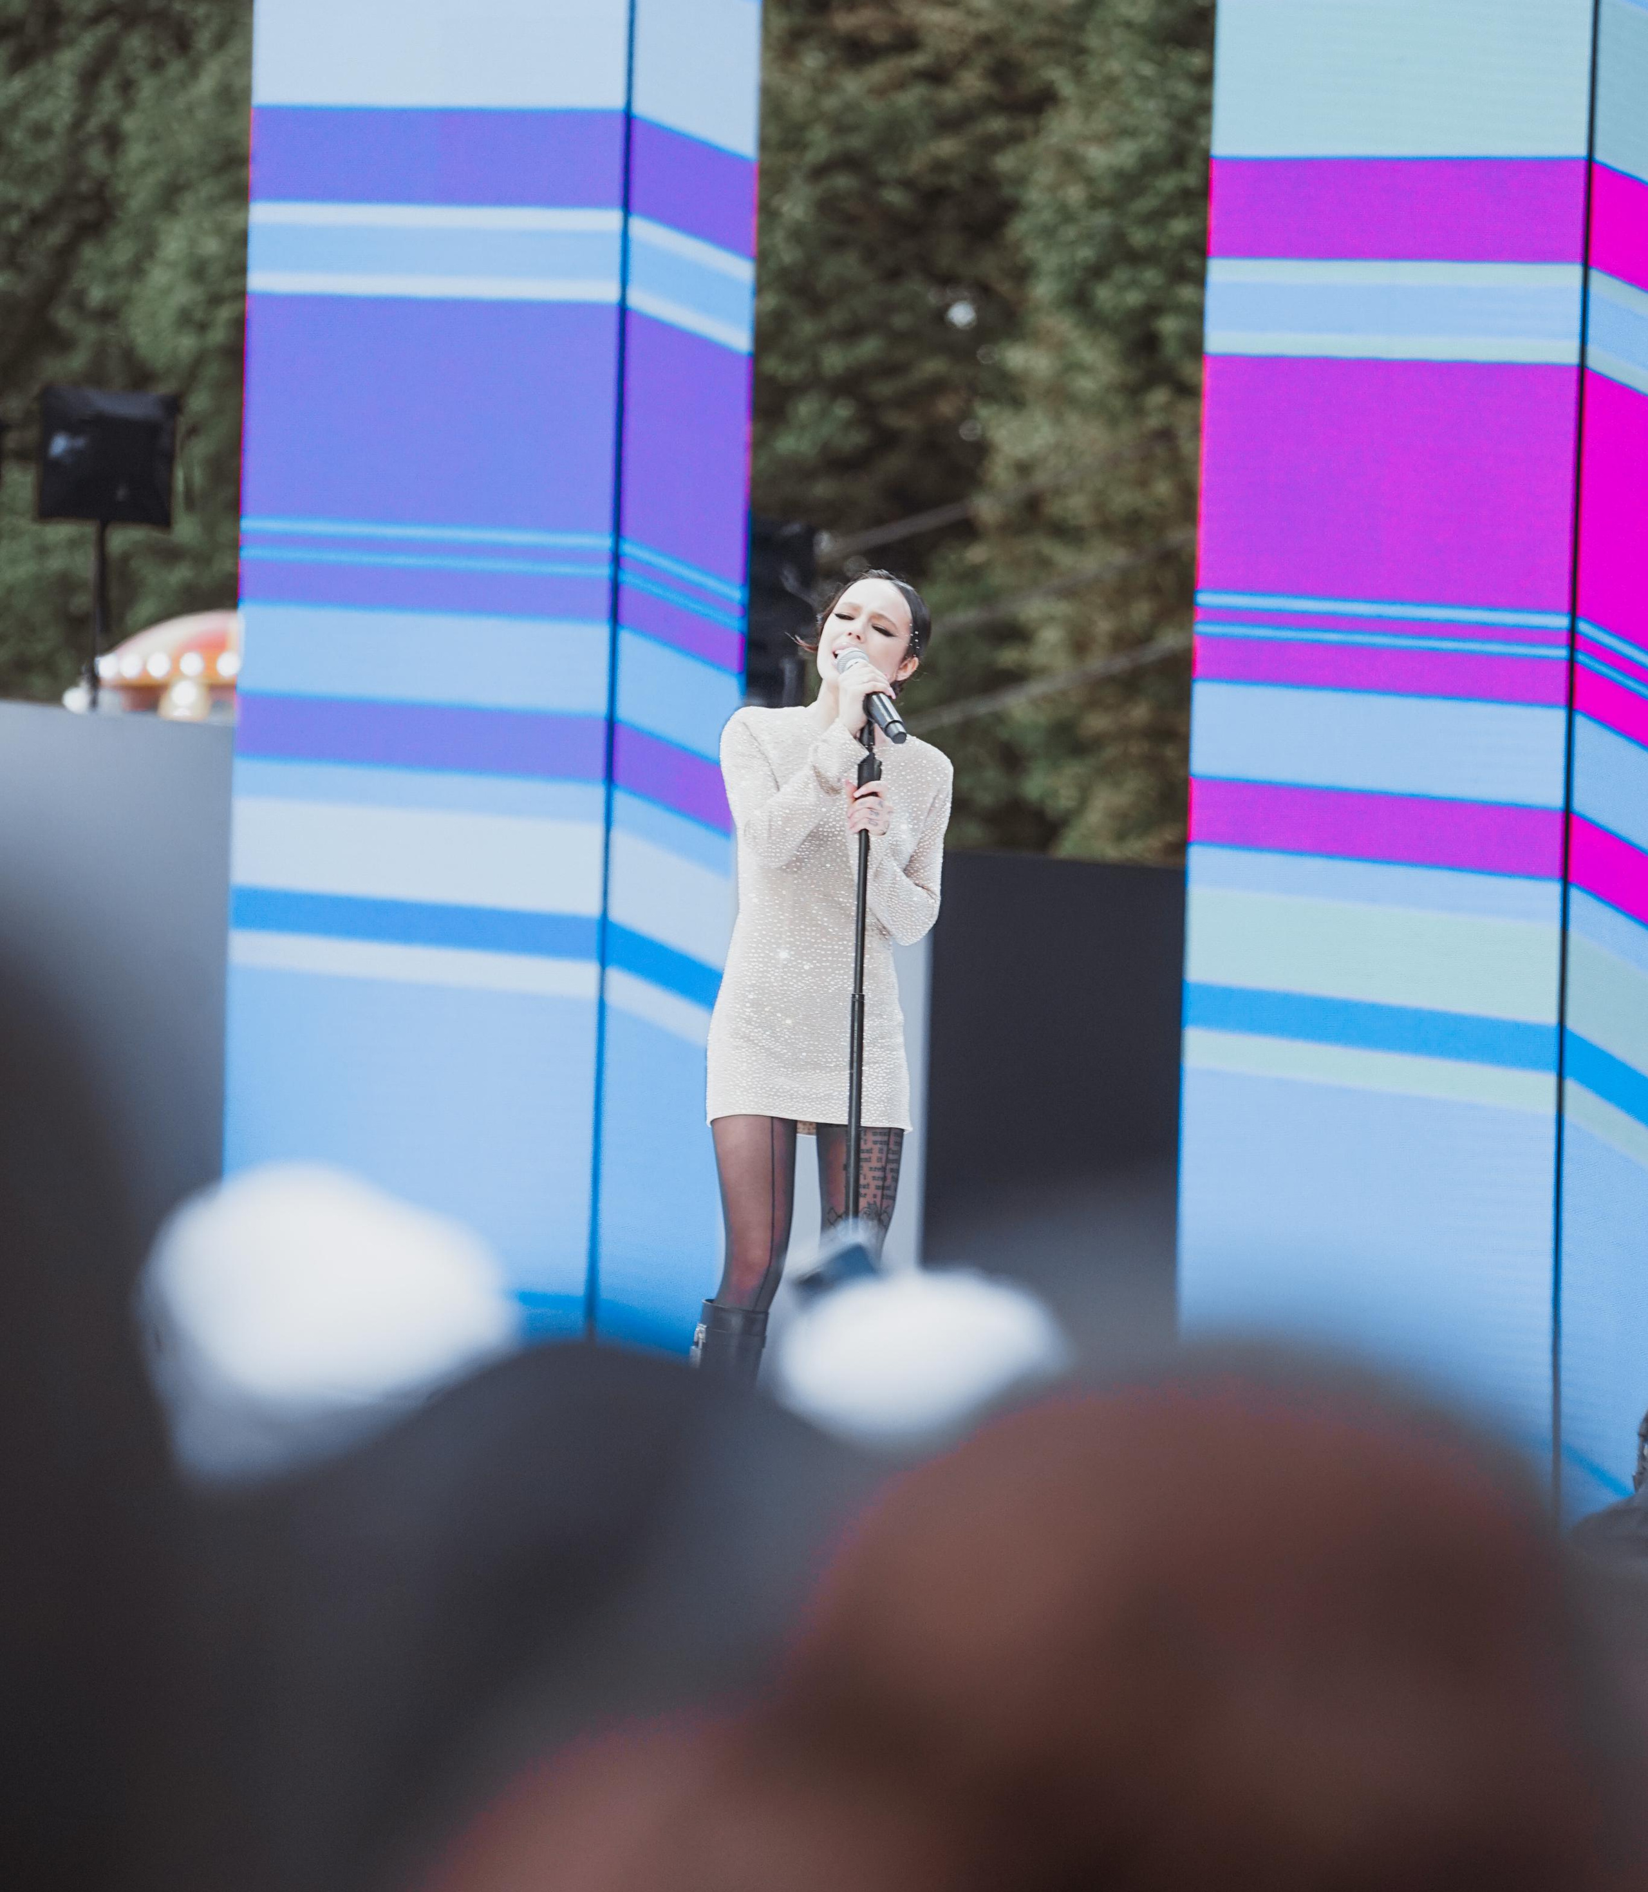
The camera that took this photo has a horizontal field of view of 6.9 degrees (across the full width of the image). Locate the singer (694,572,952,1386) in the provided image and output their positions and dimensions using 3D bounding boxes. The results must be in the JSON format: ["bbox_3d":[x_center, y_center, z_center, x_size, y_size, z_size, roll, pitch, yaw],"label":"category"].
[{"bbox_3d":[0.000,0.193,23.800,0.470,1.680,0.380,1,-1,12],"label":"singer"}]

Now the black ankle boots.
[{"bbox_3d":[-0.167,0.817,23.750,0.140,0.370,0.270,1,-1,21],"label":"black ankle boots"}]

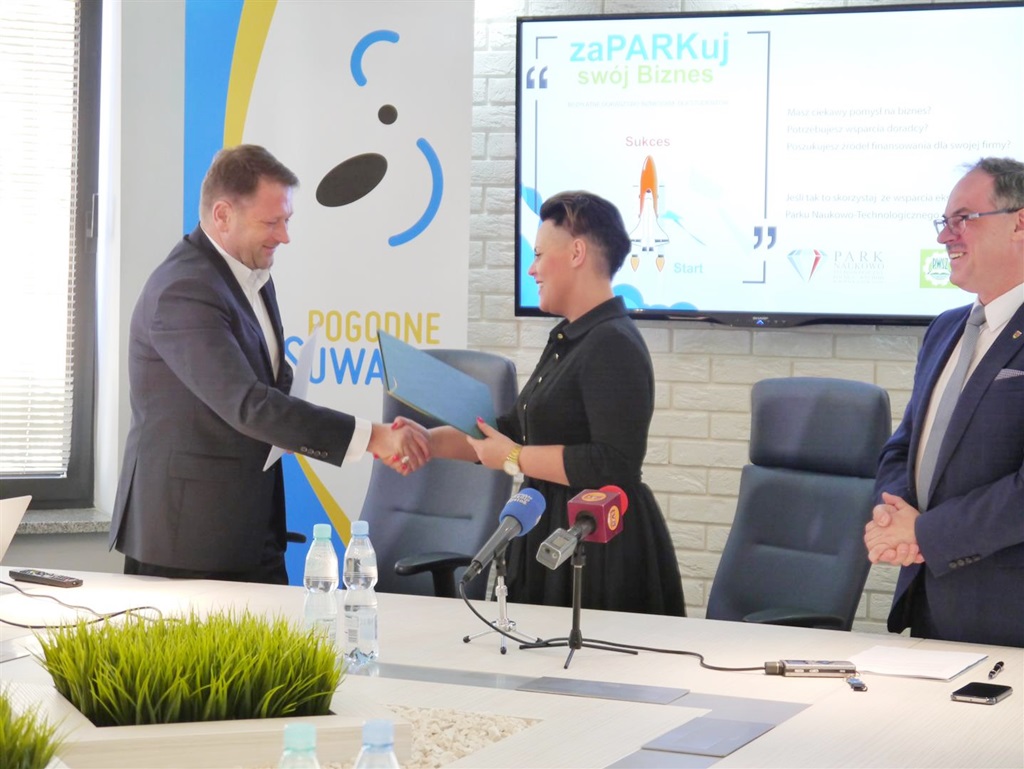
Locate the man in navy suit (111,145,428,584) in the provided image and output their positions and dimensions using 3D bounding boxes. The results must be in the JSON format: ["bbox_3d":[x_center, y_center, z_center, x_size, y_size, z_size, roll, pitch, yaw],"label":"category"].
[{"bbox_3d":[-0.539,0.311,5.472,0.710,1.670,0.550,2,4,19],"label":"man in navy suit"}]

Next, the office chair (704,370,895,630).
[{"bbox_3d":[0.470,0.580,5.401,0.640,1.170,0.630,-3,5,-44],"label":"office chair"}]

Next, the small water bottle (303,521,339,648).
[{"bbox_3d":[-0.326,0.358,4.255,0.061,0.244,0.061,1,4,0],"label":"small water bottle"}]

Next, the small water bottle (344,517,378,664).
[{"bbox_3d":[-0.259,0.357,4.295,0.061,0.244,0.061,1,4,0],"label":"small water bottle"}]

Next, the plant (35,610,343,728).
[{"bbox_3d":[-0.503,0.453,3.938,0.390,0.140,0.380,0,4,-19],"label":"plant"}]

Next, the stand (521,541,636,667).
[{"bbox_3d":[0.102,0.381,4.338,0.210,0.200,0.180,2,4,13],"label":"stand"}]

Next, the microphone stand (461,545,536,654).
[{"bbox_3d":[-0.014,0.382,4.454,0.150,0.185,0.140,1,4,0],"label":"microphone stand"}]

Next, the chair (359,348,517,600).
[{"bbox_3d":[-0.348,0.532,5.996,0.630,1.170,0.640,4,5,41],"label":"chair"}]

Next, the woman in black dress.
[{"bbox_3d":[0.082,0.382,5.192,0.570,1.580,0.500,0,4,-7],"label":"woman in black dress"}]

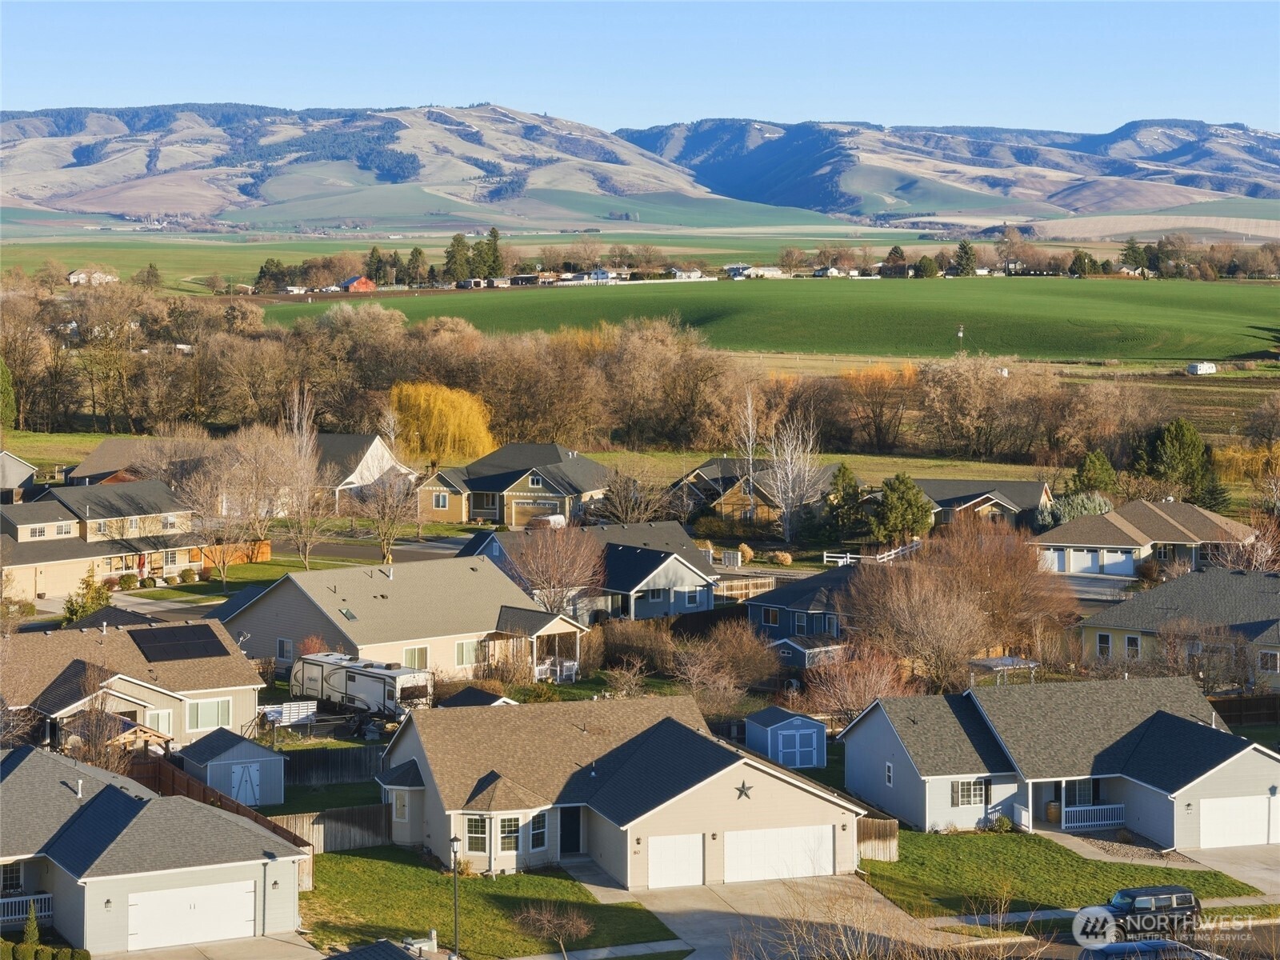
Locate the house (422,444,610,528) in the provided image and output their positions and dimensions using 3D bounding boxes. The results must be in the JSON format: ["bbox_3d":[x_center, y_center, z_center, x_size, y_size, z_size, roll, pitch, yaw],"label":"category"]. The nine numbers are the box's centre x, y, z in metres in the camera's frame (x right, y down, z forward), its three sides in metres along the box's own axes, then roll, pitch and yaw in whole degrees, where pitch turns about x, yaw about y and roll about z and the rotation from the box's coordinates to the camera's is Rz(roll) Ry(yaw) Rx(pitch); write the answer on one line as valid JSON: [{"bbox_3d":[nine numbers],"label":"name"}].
[{"bbox_3d":[-13.161,0.341,275.176,17.300,7.800,13.800,2,5,21],"label":"house"}]

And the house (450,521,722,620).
[{"bbox_3d":[-3.025,6.618,184.994,16.200,6.400,16.600,-3,6,-34],"label":"house"}]

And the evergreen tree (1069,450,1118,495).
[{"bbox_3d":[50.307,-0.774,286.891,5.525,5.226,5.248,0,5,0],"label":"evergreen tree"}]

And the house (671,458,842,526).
[{"bbox_3d":[12.198,0.903,254.927,14.500,6.600,16.000,2,5,20],"label":"house"}]

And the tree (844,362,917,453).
[{"bbox_3d":[35.590,-10.775,382.399,10.626,13.162,10.626,1,5,5],"label":"tree"}]

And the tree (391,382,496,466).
[{"bbox_3d":[-27.633,-8.503,363.521,14.600,11.000,14.000,0,5,0],"label":"tree"}]

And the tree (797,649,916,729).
[{"bbox_3d":[11.943,11.489,141.914,6.134,4.209,5.643,0,5,0],"label":"tree"}]

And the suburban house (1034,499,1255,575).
[{"bbox_3d":[43.893,4.743,225.748,17.800,5.600,15.800,2,5,20],"label":"suburban house"}]

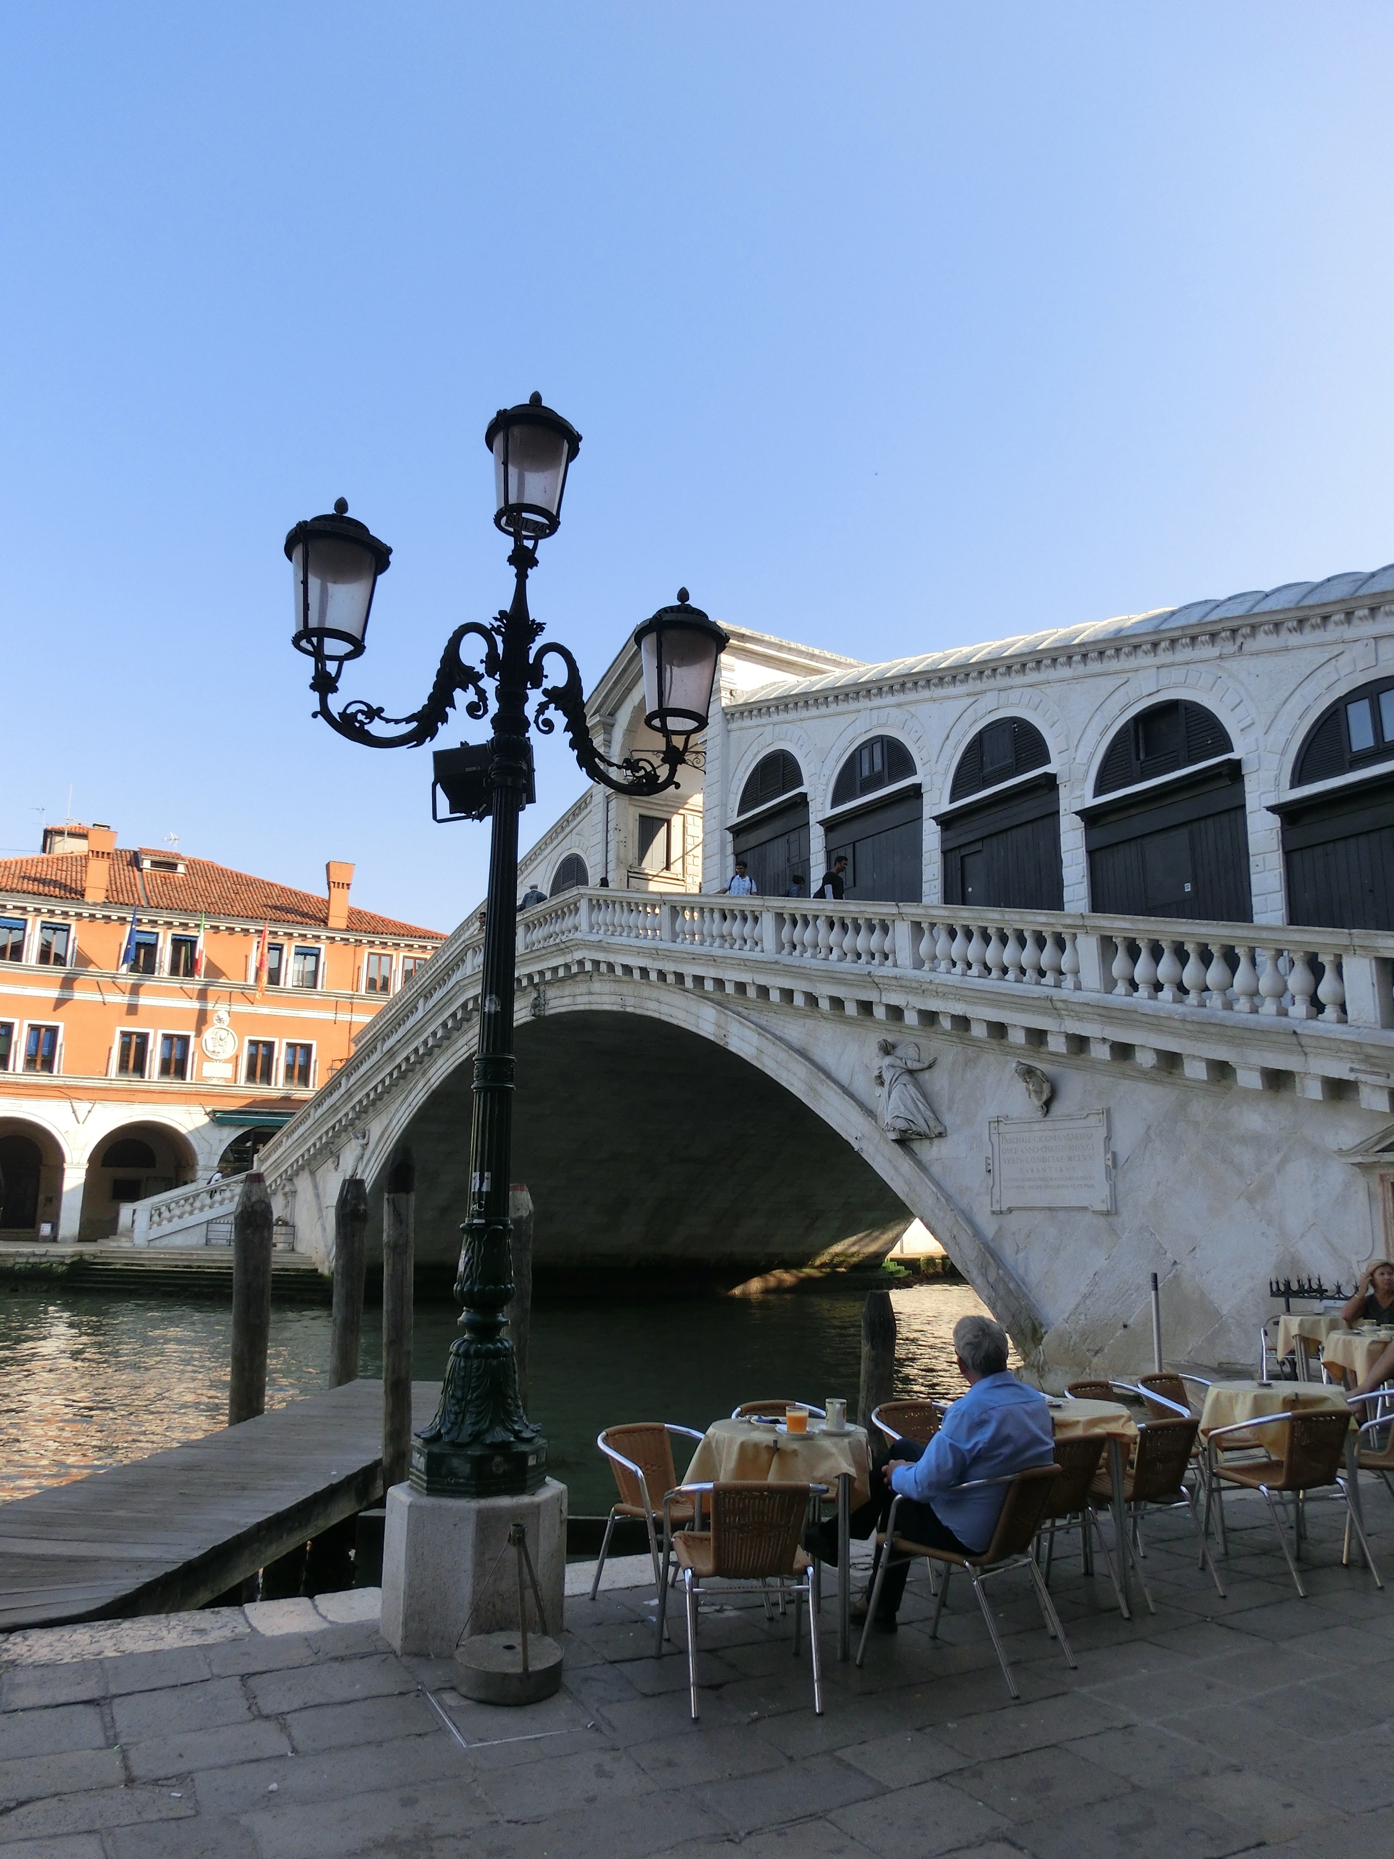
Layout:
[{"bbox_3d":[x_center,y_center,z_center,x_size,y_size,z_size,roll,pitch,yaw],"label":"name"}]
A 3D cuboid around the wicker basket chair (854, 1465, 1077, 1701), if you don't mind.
[{"bbox_3d":[1.020,2.382,4.874,0.590,0.730,0.560,-10,-17,41],"label":"wicker basket chair"}]

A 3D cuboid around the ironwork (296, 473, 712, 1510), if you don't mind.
[{"bbox_3d":[-0.806,-0.152,5.560,2.180,4.800,0.580,8,-14,-34],"label":"ironwork"}]

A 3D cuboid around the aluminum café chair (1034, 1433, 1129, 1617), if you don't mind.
[{"bbox_3d":[1.442,2.509,5.517,0.560,0.730,0.590,9,-15,-30],"label":"aluminum café chair"}]

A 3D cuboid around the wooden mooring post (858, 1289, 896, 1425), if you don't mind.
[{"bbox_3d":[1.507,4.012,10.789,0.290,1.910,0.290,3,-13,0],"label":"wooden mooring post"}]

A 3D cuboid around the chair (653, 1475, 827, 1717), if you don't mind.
[{"bbox_3d":[0.141,2.347,4.702,0.560,0.735,0.590,2,-13,-8],"label":"chair"}]

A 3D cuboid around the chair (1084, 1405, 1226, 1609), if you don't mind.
[{"bbox_3d":[1.940,2.551,5.753,0.560,0.730,0.590,9,-15,-31],"label":"chair"}]

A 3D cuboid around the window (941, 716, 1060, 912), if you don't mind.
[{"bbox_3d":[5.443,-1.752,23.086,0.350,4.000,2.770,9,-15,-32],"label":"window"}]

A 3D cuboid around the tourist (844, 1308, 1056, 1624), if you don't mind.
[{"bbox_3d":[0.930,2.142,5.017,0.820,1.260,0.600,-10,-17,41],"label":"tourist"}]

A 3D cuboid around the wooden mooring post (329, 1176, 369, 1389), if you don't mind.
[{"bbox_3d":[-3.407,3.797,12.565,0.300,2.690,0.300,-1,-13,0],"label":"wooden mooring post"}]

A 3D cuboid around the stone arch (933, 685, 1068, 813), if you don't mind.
[{"bbox_3d":[5.141,-3.243,22.157,0.350,1.800,3.200,9,-15,-30],"label":"stone arch"}]

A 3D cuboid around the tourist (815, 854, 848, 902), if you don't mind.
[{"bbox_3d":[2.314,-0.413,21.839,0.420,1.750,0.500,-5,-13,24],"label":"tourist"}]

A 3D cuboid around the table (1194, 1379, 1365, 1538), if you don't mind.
[{"bbox_3d":[2.824,2.616,6.172,0.760,0.740,0.760,-4,-12,19],"label":"table"}]

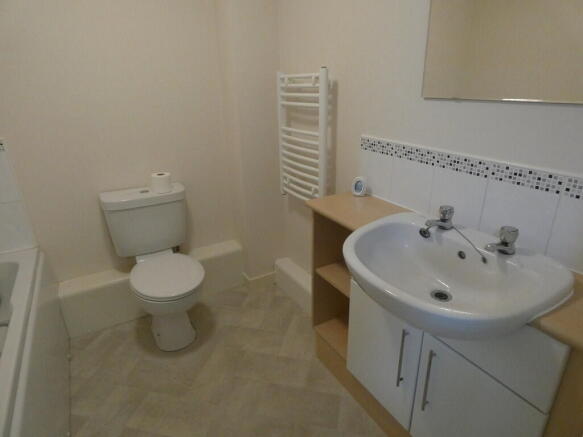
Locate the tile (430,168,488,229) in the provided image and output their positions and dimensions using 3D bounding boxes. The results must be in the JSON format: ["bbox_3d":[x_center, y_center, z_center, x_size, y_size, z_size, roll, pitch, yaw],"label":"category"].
[{"bbox_3d":[0.564,-0.063,1.147,0.010,0.193,0.196,-13,25,-27],"label":"tile"}]

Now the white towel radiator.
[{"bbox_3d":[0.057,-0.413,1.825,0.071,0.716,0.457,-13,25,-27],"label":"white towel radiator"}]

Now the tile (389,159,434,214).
[{"bbox_3d":[0.466,-0.126,1.309,0.010,0.193,0.203,-13,25,-27],"label":"tile"}]

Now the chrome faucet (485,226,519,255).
[{"bbox_3d":[0.571,0.068,0.910,0.117,0.081,0.055,-13,25,-27],"label":"chrome faucet"}]

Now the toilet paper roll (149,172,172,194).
[{"bbox_3d":[-0.769,-0.215,1.996,0.106,0.097,0.106,-13,25,-27],"label":"toilet paper roll"}]

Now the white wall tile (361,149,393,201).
[{"bbox_3d":[0.368,-0.188,1.471,0.010,0.193,0.197,-13,25,-27],"label":"white wall tile"}]

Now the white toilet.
[{"bbox_3d":[-0.731,0.287,1.929,0.462,0.778,0.721,-13,25,-27],"label":"white toilet"}]

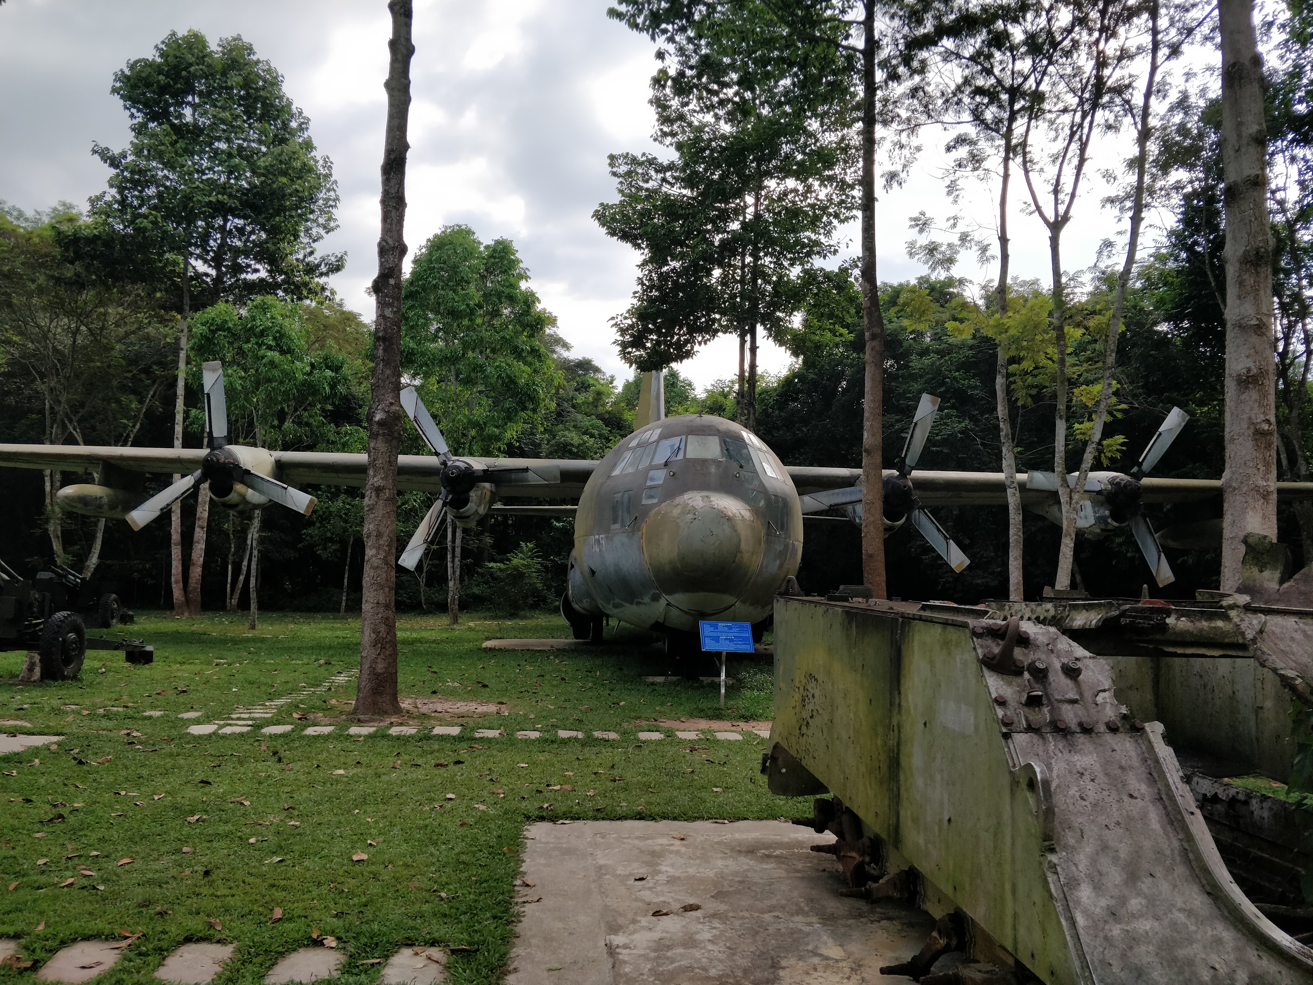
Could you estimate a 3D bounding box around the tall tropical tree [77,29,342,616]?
[{"bbox_3d":[-17.473,-7.035,35.642,9.400,23.550,8.930,4,-6,-27],"label":"tall tropical tree"}]

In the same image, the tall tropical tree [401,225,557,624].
[{"bbox_3d":[-6.469,-2.628,33.009,5.730,14.610,5.440,2,-6,-11],"label":"tall tropical tree"}]

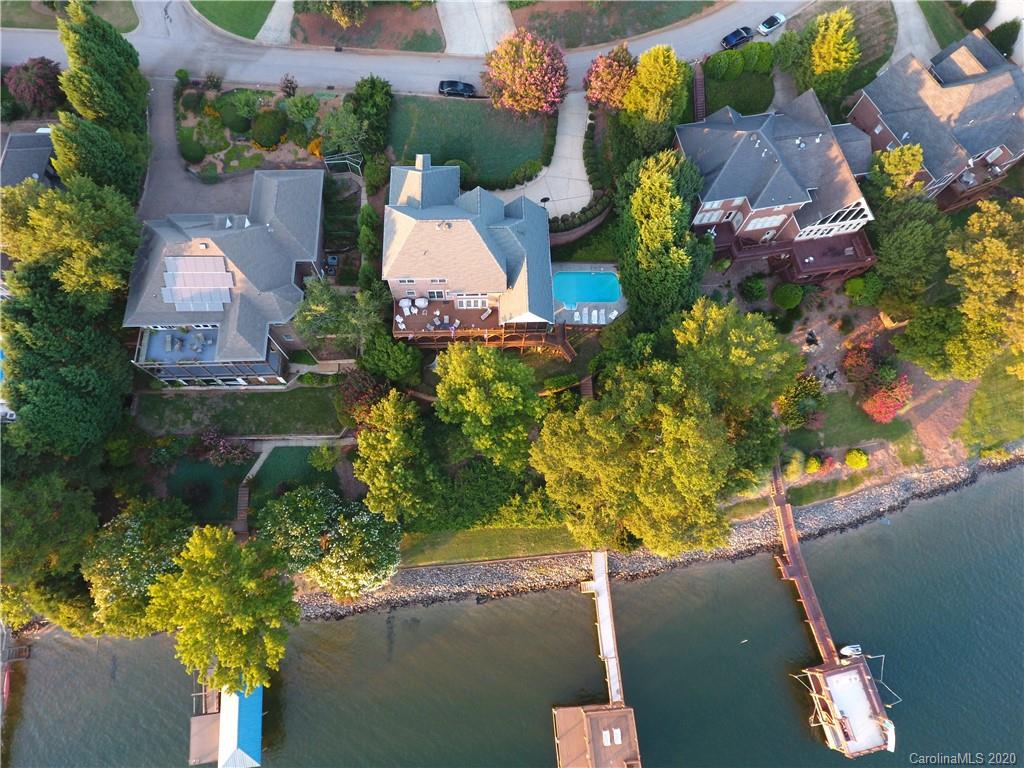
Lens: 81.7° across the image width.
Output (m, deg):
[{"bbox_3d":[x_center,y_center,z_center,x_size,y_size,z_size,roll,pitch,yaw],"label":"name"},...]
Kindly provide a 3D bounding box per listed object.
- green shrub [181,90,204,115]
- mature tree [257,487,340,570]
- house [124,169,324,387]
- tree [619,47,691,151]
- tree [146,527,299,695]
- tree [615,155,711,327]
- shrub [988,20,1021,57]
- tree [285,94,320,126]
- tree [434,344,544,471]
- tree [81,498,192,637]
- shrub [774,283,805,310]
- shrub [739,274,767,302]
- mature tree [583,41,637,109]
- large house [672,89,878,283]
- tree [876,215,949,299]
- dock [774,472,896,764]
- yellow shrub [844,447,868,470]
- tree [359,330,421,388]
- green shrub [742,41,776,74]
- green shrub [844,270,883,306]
[{"bbox_3d":[-40.625,-35.799,75.245,2.700,2.200,2.800,1,69,-2],"label":"green shrub"},{"bbox_3d":[-22.257,15.133,62.362,8.245,7.200,8.719,0,70,0],"label":"mature tree"},{"bbox_3d":[-32.820,-13.700,70.110,20.500,14.500,24.500,1,70,-2],"label":"house"},{"bbox_3d":[17.460,-34.820,72.730,8.240,11.500,11.500,1,70,-2],"label":"tree"},{"bbox_3d":[-29.240,23.060,61.330,14.140,14.000,15.950,1,70,-2],"label":"tree"},{"bbox_3d":[16.770,-16.160,66.620,9.860,17.000,18.420,1,70,-2],"label":"tree"},{"bbox_3d":[68.330,-48.040,82.300,3.300,4.200,3.800,1,70,-2],"label":"shrub"},{"bbox_3d":[-26.297,-34.194,74.224,4.059,4.000,4.258,0,70,0],"label":"tree"},{"bbox_3d":[-2.415,2.828,64.015,11.400,13.000,12.500,1,69,-2],"label":"tree"},{"bbox_3d":[-39.640,19.430,63.380,10.070,11.000,13.000,1,70,-2],"label":"tree"},{"bbox_3d":[32.229,-10.205,68.979,3.555,2.300,3.460,0,70,0],"label":"shrub"},{"bbox_3d":[30.406,-12.206,74.823,3.300,2.700,3.300,1,69,-2],"label":"shrub"},{"bbox_3d":[12.380,-38.730,74.880,6.600,6.800,8.010,1,70,-2],"label":"mature tree"},{"bbox_3d":[31.367,-22.631,68.122,20.800,12.200,19.000,-10,70,-4],"label":"large house"},{"bbox_3d":[45.684,-14.214,68.496,7.800,8.500,9.200,0,70,0],"label":"tree"},{"bbox_3d":[33.461,24.044,64.757,6.729,4.600,29.730,-11,70,-6],"label":"dock"},{"bbox_3d":[39.209,8.588,67.343,2.546,1.600,2.525,0,70,0],"label":"yellow shrub"},{"bbox_3d":[-14.500,-2.960,70.960,7.550,6.000,6.870,1,70,-2],"label":"tree"},{"bbox_3d":[33.201,-43.986,79.709,4.050,3.000,4.400,1,69,-2],"label":"green shrub"},{"bbox_3d":[44.589,-12.126,75.083,4.400,3.200,4.600,1,69,-2],"label":"green shrub"}]

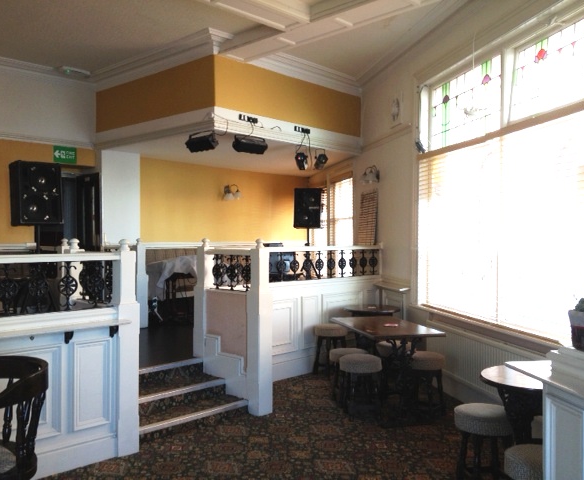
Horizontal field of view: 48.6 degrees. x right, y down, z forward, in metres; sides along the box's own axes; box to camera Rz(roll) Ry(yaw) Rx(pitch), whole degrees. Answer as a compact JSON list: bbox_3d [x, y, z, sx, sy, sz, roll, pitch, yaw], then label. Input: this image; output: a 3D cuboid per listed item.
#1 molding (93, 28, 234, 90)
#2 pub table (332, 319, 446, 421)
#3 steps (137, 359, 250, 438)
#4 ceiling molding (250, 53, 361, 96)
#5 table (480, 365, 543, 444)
[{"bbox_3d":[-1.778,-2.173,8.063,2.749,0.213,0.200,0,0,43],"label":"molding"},{"bbox_3d":[0.846,1.156,5.905,0.665,0.740,1.200,0,0,-12],"label":"pub table"},{"bbox_3d":[-1.018,1.293,5.333,0.713,0.397,1.227,0,0,43],"label":"steps"},{"bbox_3d":[0.273,-2.152,8.346,0.147,0.198,2.234,0,0,43],"label":"ceiling molding"},{"bbox_3d":[1.463,1.168,3.765,0.700,0.740,0.700,0,0,0],"label":"table"}]

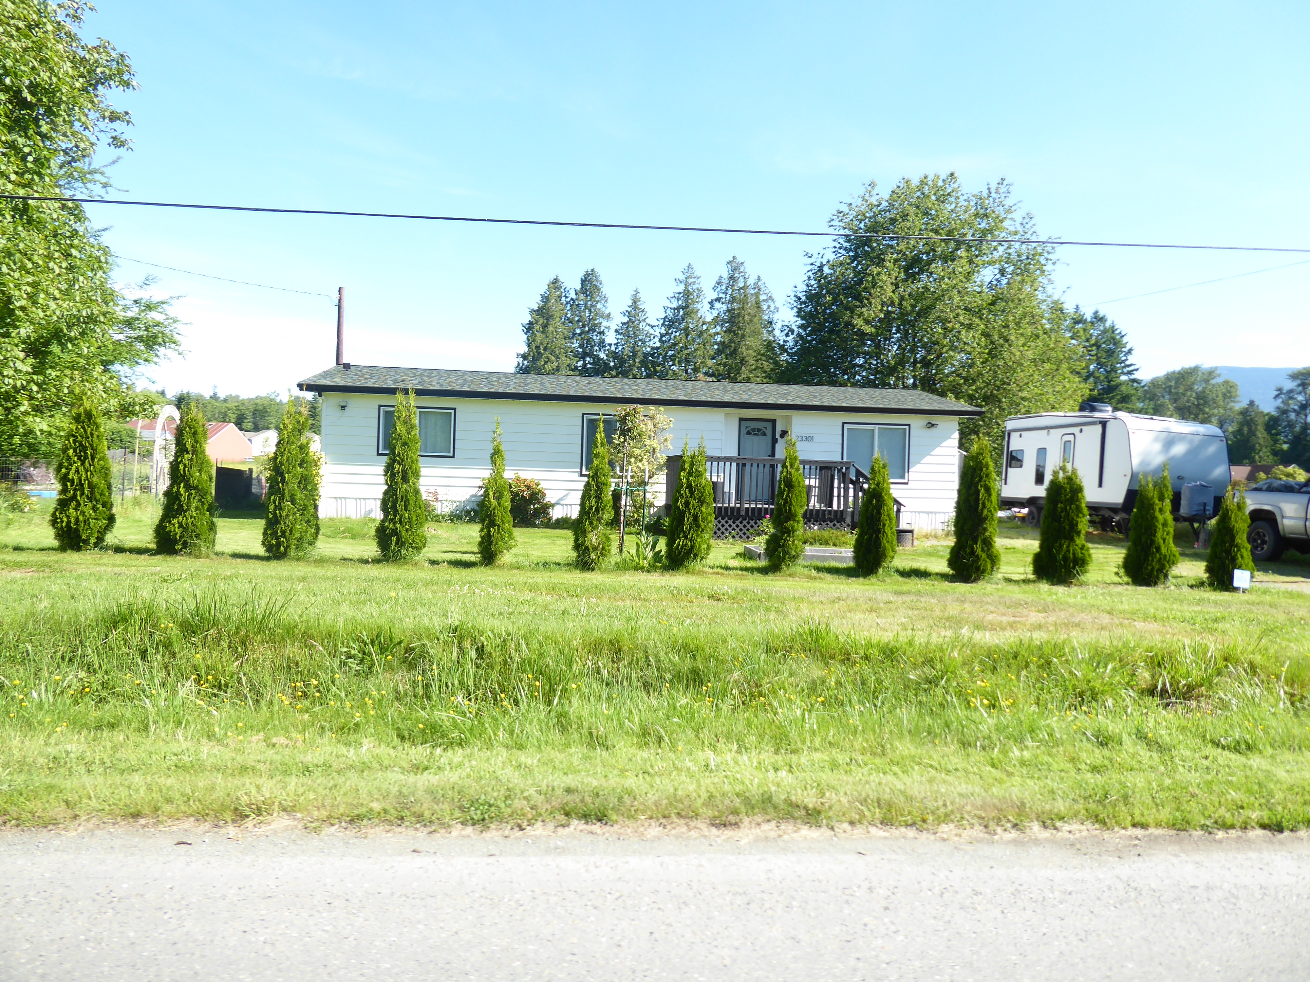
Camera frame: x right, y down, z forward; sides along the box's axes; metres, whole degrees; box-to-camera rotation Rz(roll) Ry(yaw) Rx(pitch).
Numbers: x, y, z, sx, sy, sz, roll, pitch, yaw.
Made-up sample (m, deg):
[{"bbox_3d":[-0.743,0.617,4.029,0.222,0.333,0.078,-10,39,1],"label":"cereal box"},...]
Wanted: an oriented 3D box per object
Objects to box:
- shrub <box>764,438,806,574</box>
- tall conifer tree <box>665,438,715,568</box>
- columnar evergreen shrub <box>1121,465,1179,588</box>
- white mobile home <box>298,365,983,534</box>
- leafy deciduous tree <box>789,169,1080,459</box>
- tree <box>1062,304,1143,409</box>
[{"bbox_3d":[2.110,0.207,15.300,0.662,2.185,0.662,2,1,0],"label":"shrub"},{"bbox_3d":[0.500,0.181,13.389,0.695,1.854,0.695,2,1,-7],"label":"tall conifer tree"},{"bbox_3d":[7.082,0.505,13.540,0.820,1.699,0.820,2,1,-7],"label":"columnar evergreen shrub"},{"bbox_3d":[-0.480,-1.188,25.193,15.520,3.769,7.969,2,1,-7],"label":"white mobile home"},{"bbox_3d":[11.800,-6.211,40.000,12.600,14.300,11.800,2,1,0],"label":"leafy deciduous tree"},{"bbox_3d":[32.000,-6.165,68.000,6.000,14.200,6.000,2,1,0],"label":"tree"}]

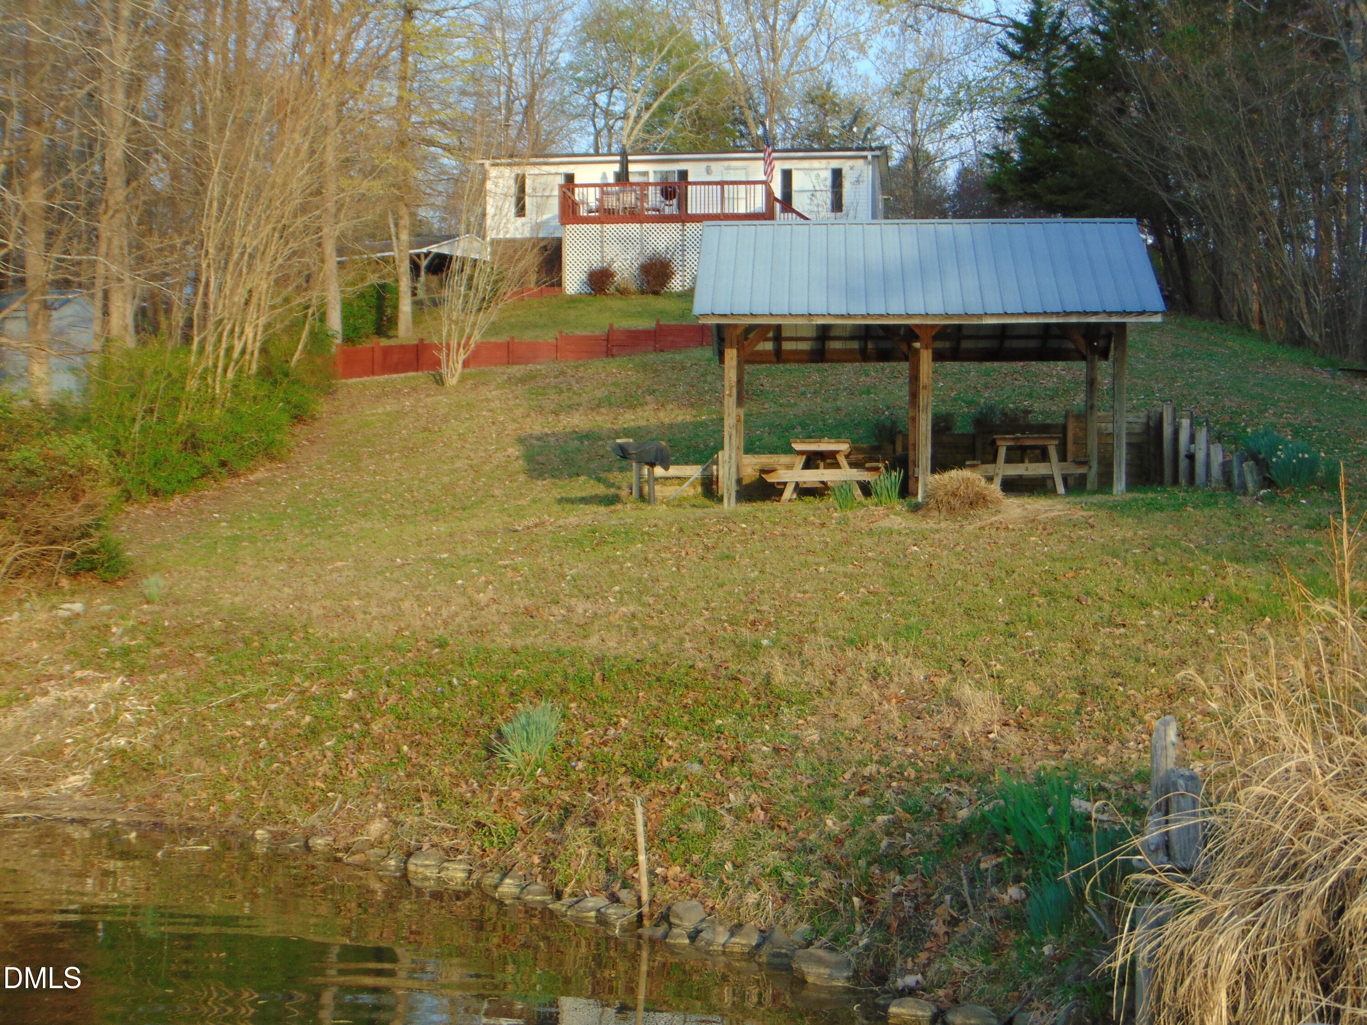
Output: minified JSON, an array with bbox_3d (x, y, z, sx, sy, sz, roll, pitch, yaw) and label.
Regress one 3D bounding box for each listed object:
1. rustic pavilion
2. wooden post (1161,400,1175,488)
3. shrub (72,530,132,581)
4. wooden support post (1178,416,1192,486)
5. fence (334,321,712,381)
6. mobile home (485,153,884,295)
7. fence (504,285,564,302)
[{"bbox_3d":[3.033,-1.893,30.433,5.540,3.740,5.100,0,-2,3],"label":"rustic pavilion"},{"bbox_3d":[6.457,-0.905,31.500,0.145,1.115,0.145,0,-2,3],"label":"wooden post"},{"bbox_3d":[-5.448,0.405,22.200,0.520,0.470,0.480,0,-2,3],"label":"shrub"},{"bbox_3d":[6.586,-0.796,31.100,0.140,0.904,0.140,0,-2,3],"label":"wooden support post"},{"bbox_3d":[-3.849,-3.926,57.500,9.300,1.420,0.200,0,-2,5],"label":"fence"},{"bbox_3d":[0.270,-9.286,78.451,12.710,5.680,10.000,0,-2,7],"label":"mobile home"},{"bbox_3d":[-4.610,-6.727,72.800,1.850,0.550,0.150,0,-2,7],"label":"fence"}]

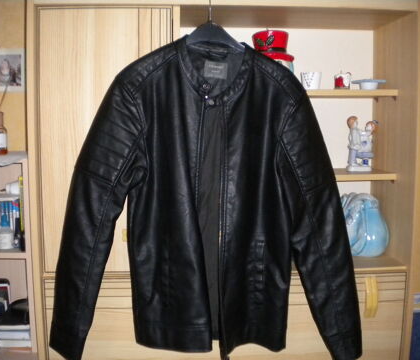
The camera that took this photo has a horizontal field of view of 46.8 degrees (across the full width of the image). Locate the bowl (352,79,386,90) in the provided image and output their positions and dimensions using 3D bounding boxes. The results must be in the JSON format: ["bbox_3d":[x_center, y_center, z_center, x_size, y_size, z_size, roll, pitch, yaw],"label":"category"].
[{"bbox_3d":[0.493,-0.294,1.500,0.105,0.035,0.100,0,5,0],"label":"bowl"}]

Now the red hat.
[{"bbox_3d":[0.188,-0.407,1.480,0.140,0.100,0.140,1,6,14],"label":"red hat"}]

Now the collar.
[{"bbox_3d":[0.011,-0.249,1.100,0.175,0.155,0.115,0,5,-2],"label":"collar"}]

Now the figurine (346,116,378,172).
[{"bbox_3d":[0.493,-0.113,1.570,0.103,0.178,0.075,0,5,1],"label":"figurine"}]

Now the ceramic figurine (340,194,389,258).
[{"bbox_3d":[0.484,0.146,1.560,0.185,0.205,0.150,0,6,6],"label":"ceramic figurine"}]

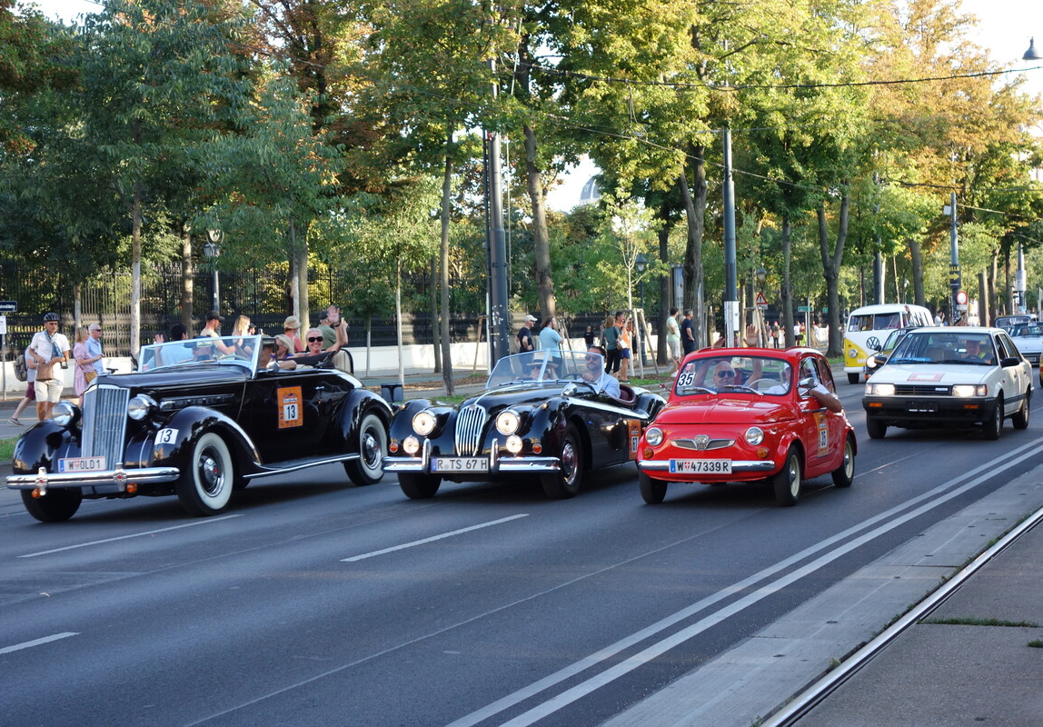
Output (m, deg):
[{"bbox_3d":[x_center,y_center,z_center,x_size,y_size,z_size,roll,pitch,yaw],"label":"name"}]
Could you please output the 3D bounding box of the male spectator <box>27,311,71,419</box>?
[{"bbox_3d":[-7.139,0.144,28.800,0.620,1.830,0.450,-2,1,-21],"label":"male spectator"}]

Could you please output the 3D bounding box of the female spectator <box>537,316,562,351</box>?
[{"bbox_3d":[0.623,-0.126,40.012,0.360,1.730,0.500,-2,1,-32],"label":"female spectator"}]

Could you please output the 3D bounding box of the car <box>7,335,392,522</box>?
[{"bbox_3d":[-2.672,0.495,17.538,1.830,1.530,4.900,-1,1,21],"label":"car"}]

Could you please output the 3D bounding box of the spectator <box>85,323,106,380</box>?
[{"bbox_3d":[-7.564,0.160,34.012,0.330,1.730,0.480,-1,1,13],"label":"spectator"}]

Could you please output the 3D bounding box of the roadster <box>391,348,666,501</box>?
[{"bbox_3d":[0.307,0.500,18.071,1.640,1.300,4.470,-1,1,21],"label":"roadster"}]

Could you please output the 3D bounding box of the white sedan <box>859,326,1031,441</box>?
[{"bbox_3d":[5.660,0.227,25.150,1.645,1.390,4.200,-1,1,22],"label":"white sedan"}]

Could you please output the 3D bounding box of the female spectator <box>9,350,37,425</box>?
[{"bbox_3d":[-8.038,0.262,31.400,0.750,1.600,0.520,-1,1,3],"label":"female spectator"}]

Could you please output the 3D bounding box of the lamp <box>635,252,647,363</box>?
[{"bbox_3d":[4.164,-1.856,65.500,0.440,3.850,0.440,-1,1,0],"label":"lamp"}]

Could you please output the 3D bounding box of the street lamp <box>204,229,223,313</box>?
[{"bbox_3d":[-7.660,-1.339,48.030,0.450,4.250,0.550,-1,1,22],"label":"street lamp"}]

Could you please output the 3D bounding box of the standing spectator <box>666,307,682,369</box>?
[{"bbox_3d":[3.892,-0.536,48.512,0.330,1.770,0.470,-2,1,-10],"label":"standing spectator"}]

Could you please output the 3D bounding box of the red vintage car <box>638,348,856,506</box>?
[{"bbox_3d":[2.027,0.448,16.479,1.320,1.360,2.970,-1,1,23],"label":"red vintage car"}]

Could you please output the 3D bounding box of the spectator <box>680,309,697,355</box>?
[{"bbox_3d":[4.218,-0.475,48.000,0.380,1.770,0.500,-1,1,-6],"label":"spectator"}]

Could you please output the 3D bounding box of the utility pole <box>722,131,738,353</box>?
[{"bbox_3d":[6.287,-3.567,57.400,0.400,7.600,0.400,-1,1,0],"label":"utility pole"}]

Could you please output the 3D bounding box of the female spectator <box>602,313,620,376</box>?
[{"bbox_3d":[2.228,-0.373,47.500,0.420,1.660,0.480,-2,1,-37],"label":"female spectator"}]

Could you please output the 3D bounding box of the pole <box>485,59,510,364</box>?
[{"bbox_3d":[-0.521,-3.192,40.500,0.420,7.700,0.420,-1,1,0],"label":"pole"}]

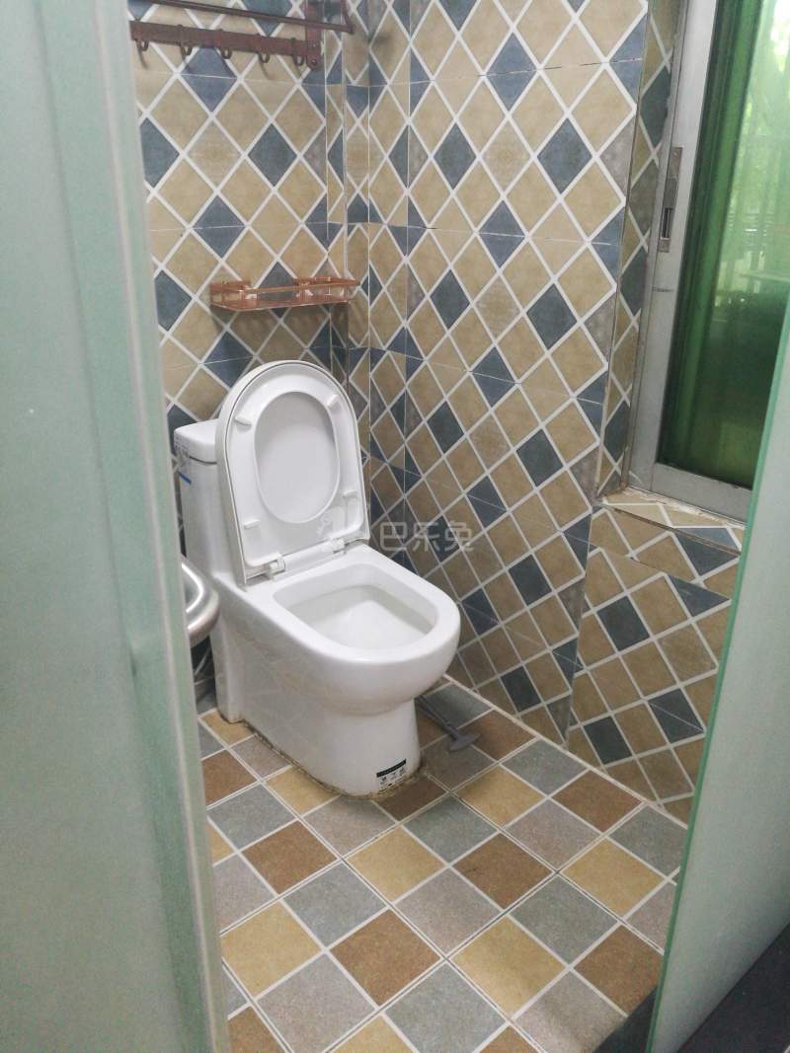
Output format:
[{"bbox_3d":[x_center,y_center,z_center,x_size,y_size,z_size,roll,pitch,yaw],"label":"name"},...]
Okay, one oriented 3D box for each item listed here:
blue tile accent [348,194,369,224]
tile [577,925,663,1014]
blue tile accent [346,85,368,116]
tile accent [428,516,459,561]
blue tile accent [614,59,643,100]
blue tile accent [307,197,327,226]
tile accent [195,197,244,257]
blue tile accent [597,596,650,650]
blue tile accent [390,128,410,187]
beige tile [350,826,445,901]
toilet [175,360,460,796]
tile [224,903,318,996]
[{"bbox_3d":[-0.090,-0.769,1.990,0.063,0.062,0.010,-18,29,-37],"label":"blue tile accent"},{"bbox_3d":[0.404,0.764,1.410,0.139,0.010,0.129,-18,29,-37],"label":"tile"},{"bbox_3d":[-0.089,-0.977,1.887,0.062,0.063,0.010,-18,29,-36],"label":"blue tile accent"},{"bbox_3d":[0.118,0.035,2.119,0.010,0.130,0.130,-18,30,-37],"label":"tile accent"},{"bbox_3d":[0.395,-0.763,1.411,0.010,0.066,0.064,-18,29,-36],"label":"blue tile accent"},{"bbox_3d":[-0.190,-0.773,2.004,0.066,0.066,0.010,-18,30,-37],"label":"blue tile accent"},{"bbox_3d":[-0.397,-0.676,1.858,0.132,0.132,0.012,-18,29,-36],"label":"tile accent"},{"bbox_3d":[0.481,0.205,1.726,0.010,0.130,0.130,-18,29,-37],"label":"blue tile accent"},{"bbox_3d":[0.011,-0.849,1.885,0.010,0.128,0.067,-18,29,-37],"label":"blue tile accent"},{"bbox_3d":[0.002,0.675,1.643,0.141,0.010,0.141,-18,30,-37],"label":"beige tile"},{"bbox_3d":[-0.141,0.097,1.863,0.395,0.870,0.700,-18,30,-37],"label":"toilet"},{"bbox_3d":[-0.227,0.751,1.463,0.141,0.010,0.141,-18,30,-37],"label":"tile"}]

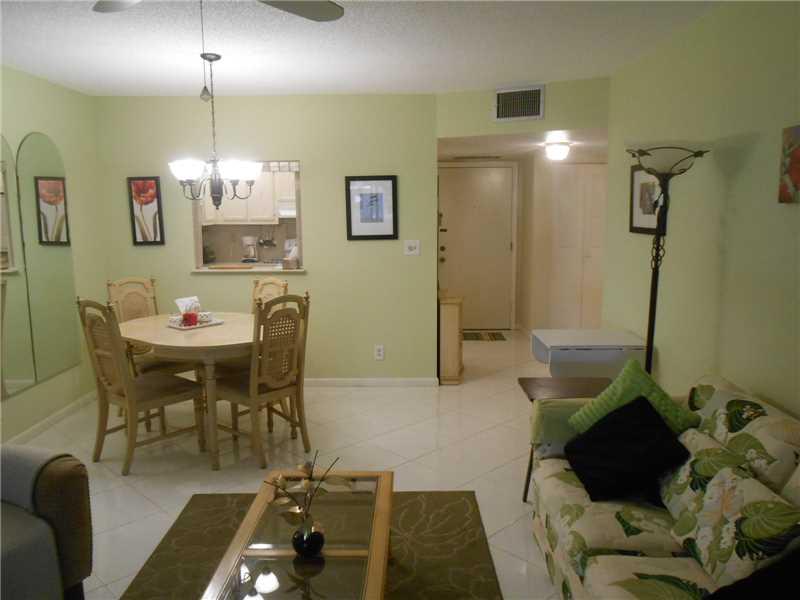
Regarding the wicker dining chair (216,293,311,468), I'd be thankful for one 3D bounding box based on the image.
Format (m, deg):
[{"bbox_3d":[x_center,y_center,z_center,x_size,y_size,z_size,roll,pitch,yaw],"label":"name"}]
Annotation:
[{"bbox_3d":[-0.864,0.450,3.751,0.560,1.020,0.480,8,12,43],"label":"wicker dining chair"}]

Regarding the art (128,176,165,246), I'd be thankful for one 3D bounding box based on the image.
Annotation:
[{"bbox_3d":[-2.104,-0.730,4.967,0.270,0.555,0.030,-1,8,0],"label":"art"}]

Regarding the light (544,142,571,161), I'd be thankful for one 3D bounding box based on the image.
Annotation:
[{"bbox_3d":[1.454,-1.360,5.545,0.235,0.150,0.235,-1,8,0],"label":"light"}]

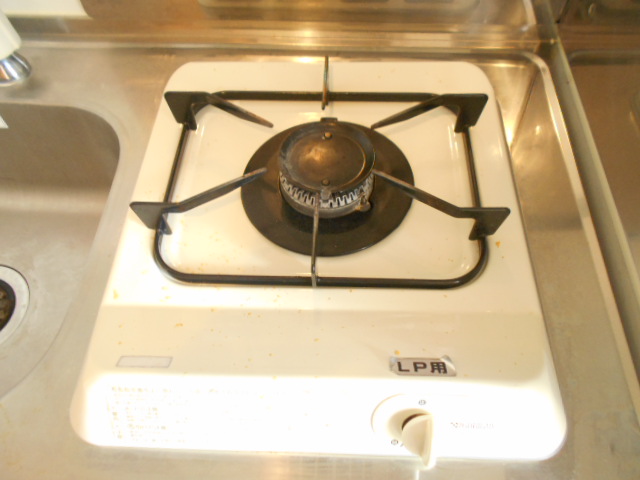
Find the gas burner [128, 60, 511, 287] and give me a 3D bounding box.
[{"bbox_3d":[0.000,-0.059,0.378,0.265,0.044,0.212,0,57,4],"label":"gas burner"}]

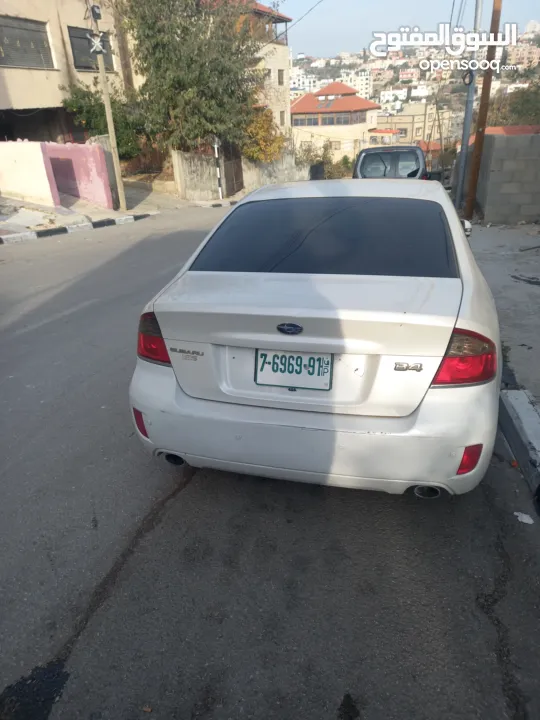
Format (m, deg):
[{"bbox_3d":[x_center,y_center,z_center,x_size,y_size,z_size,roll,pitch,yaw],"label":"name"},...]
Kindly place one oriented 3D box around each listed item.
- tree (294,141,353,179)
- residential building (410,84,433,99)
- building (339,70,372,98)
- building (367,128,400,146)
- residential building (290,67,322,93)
[{"bbox_3d":[3.613,-13.405,35.116,4.000,3.100,3.000,0,22,6],"label":"tree"},{"bbox_3d":[85.493,-151.517,293.441,12.500,7.800,10.000,4,23,14],"label":"residential building"},{"bbox_3d":[56.825,-182.437,345.601,21.000,19.000,16.000,1,22,9],"label":"building"},{"bbox_3d":[18.013,-34.532,81.806,5.500,4.200,5.000,2,22,11],"label":"building"},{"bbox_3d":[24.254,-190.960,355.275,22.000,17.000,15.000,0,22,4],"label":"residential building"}]

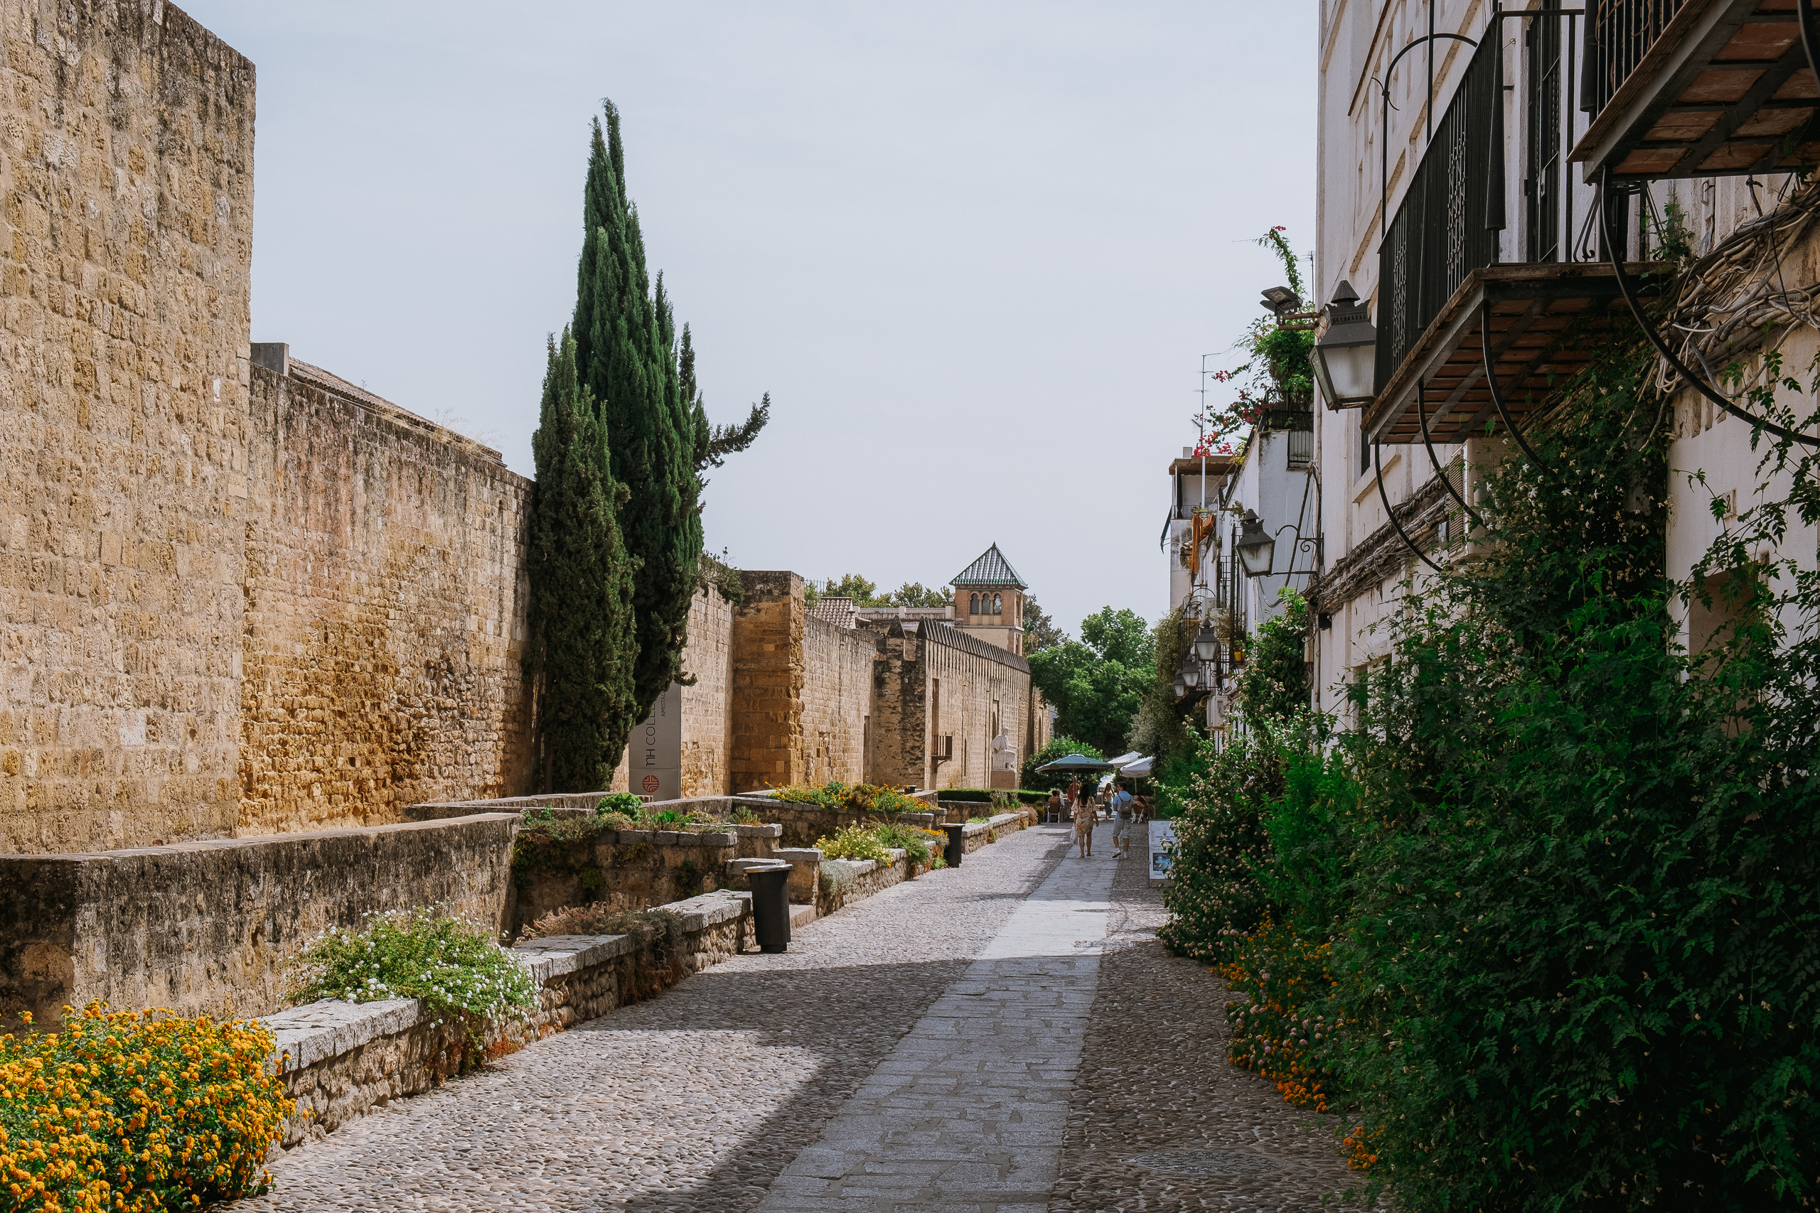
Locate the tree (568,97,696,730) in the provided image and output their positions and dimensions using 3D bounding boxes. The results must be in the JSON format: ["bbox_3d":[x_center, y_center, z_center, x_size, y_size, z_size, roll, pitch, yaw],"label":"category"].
[{"bbox_3d":[-5.288,-3.061,42.000,2.400,13.396,2.500,1,-3,6],"label":"tree"}]

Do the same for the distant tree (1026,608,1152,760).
[{"bbox_3d":[9.841,5.534,118.000,7.200,10.990,7.600,1,-3,6],"label":"distant tree"}]

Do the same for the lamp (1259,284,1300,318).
[{"bbox_3d":[4.192,-3.457,24.600,0.330,0.354,0.400,3,-3,-31],"label":"lamp"}]

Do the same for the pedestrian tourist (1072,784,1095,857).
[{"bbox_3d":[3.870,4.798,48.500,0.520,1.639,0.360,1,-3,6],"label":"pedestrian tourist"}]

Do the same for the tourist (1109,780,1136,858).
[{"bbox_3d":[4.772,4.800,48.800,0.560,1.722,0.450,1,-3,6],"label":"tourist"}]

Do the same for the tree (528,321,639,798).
[{"bbox_3d":[-5.830,-0.730,38.500,1.900,8.329,1.950,1,-3,6],"label":"tree"}]

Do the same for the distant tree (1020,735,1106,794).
[{"bbox_3d":[6.742,7.420,95.000,3.500,3.477,4.000,1,-3,6],"label":"distant tree"}]

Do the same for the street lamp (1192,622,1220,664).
[{"bbox_3d":[5.520,0.647,40.400,0.440,0.766,0.440,1,-3,6],"label":"street lamp"}]

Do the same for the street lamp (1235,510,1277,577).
[{"bbox_3d":[3.854,-0.704,24.200,0.440,0.759,0.440,1,-3,6],"label":"street lamp"}]

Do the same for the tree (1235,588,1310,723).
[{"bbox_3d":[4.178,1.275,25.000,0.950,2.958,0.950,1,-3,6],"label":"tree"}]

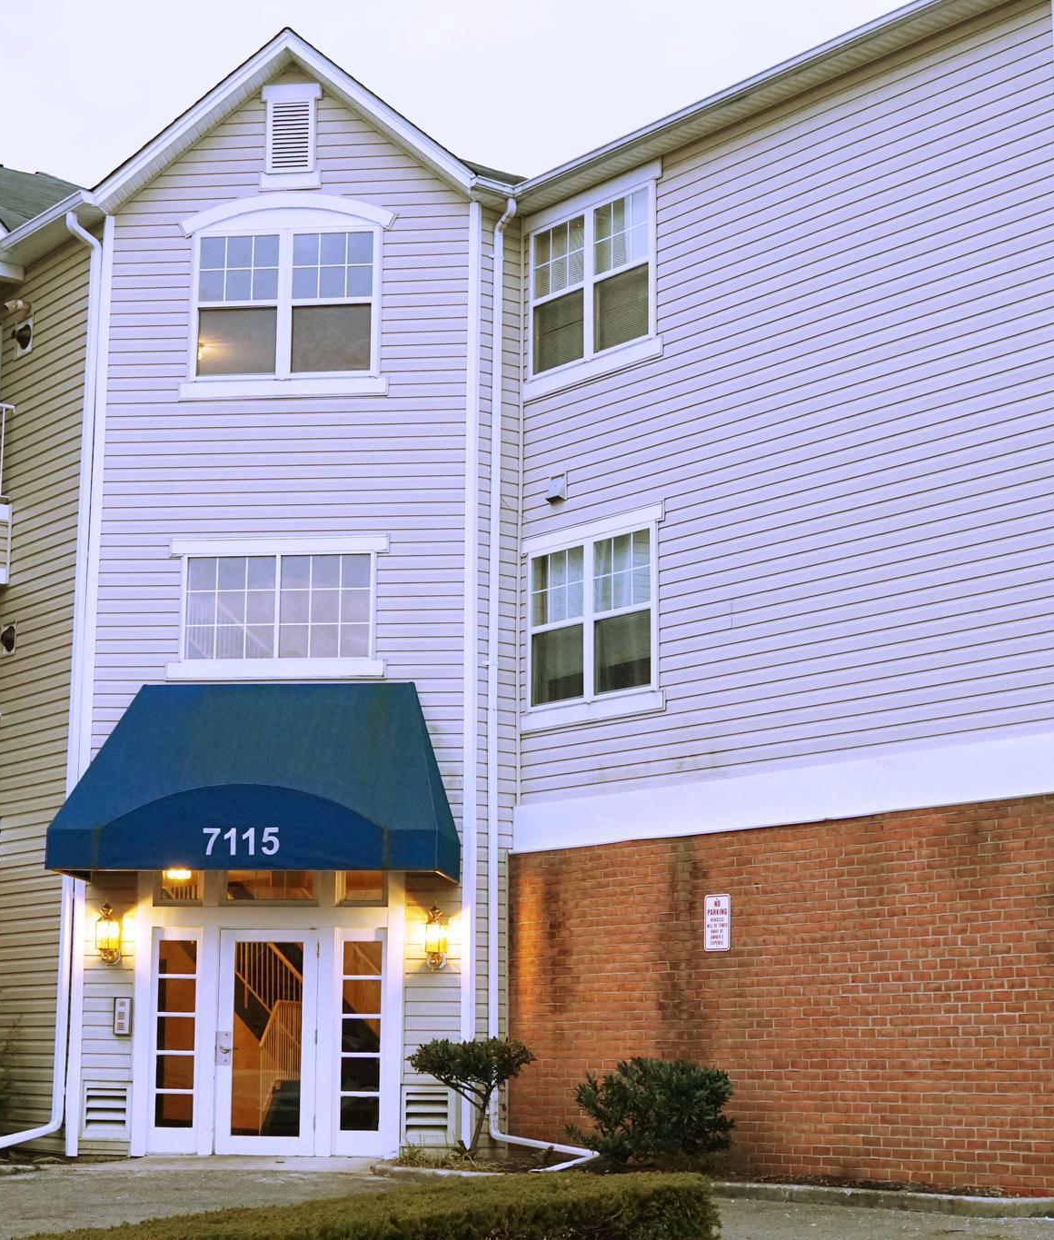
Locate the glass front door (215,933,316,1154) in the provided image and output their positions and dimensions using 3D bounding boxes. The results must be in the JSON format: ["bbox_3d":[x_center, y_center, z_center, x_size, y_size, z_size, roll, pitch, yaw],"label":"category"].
[{"bbox_3d":[-2.355,3.848,21.151,0.904,2.006,0.060,-1,-11,6],"label":"glass front door"}]

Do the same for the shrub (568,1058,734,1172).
[{"bbox_3d":[1.010,4.011,18.784,1.327,0.885,1.200,0,-11,0],"label":"shrub"}]

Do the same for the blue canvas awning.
[{"bbox_3d":[-2.404,1.366,20.905,3.450,1.870,1.380,-1,-11,6],"label":"blue canvas awning"}]

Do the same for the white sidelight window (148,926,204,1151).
[{"bbox_3d":[-3.240,3.884,21.479,0.470,2.040,0.080,-1,-10,8],"label":"white sidelight window"}]

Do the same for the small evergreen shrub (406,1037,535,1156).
[{"bbox_3d":[-0.492,4.152,20.180,1.123,1.038,1.050,0,-11,0],"label":"small evergreen shrub"}]

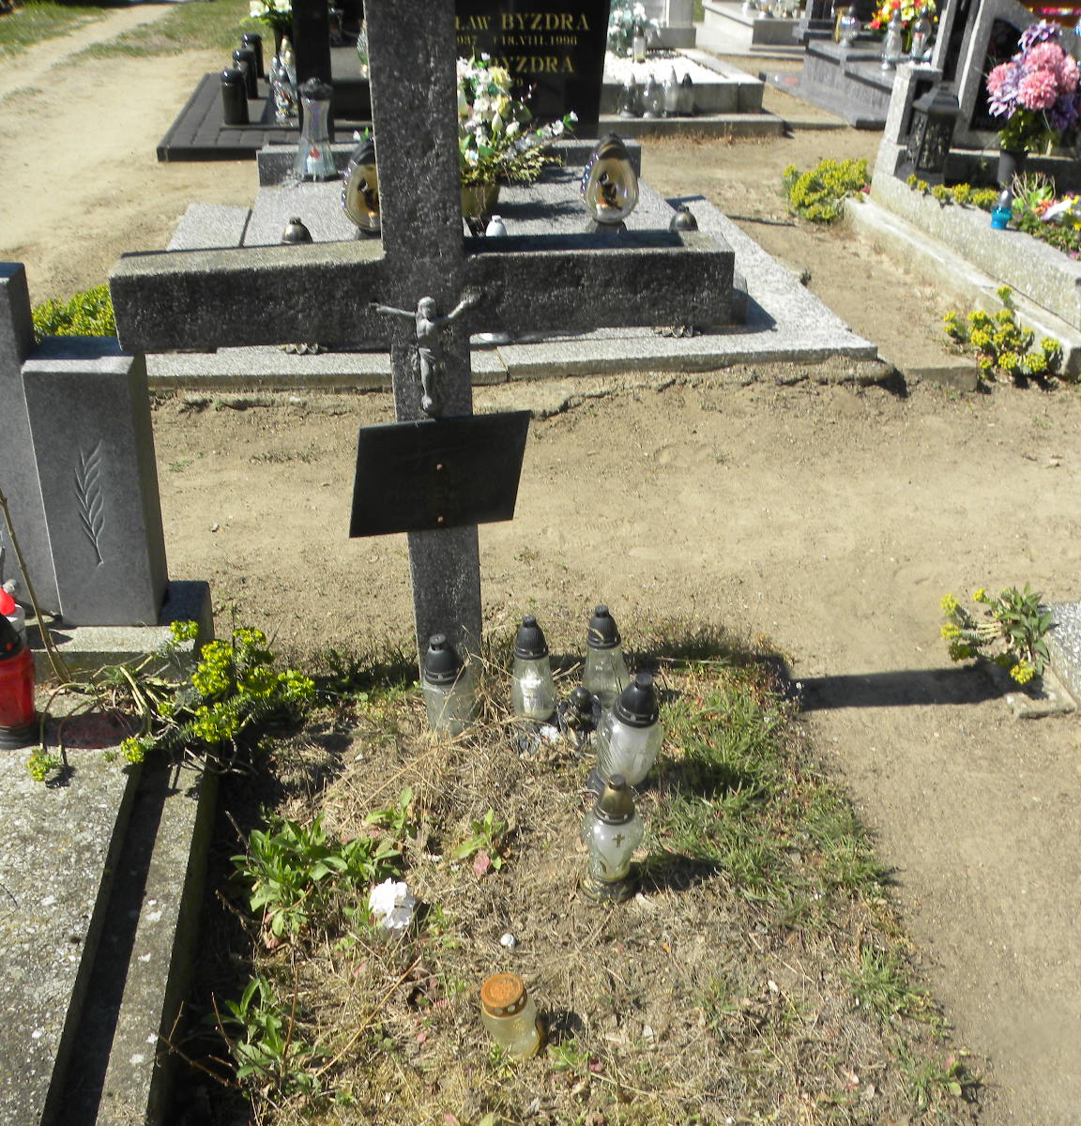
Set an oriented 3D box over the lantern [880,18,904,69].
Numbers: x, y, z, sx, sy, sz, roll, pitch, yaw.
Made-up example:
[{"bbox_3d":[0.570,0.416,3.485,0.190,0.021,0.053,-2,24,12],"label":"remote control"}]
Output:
[{"bbox_3d":[2.299,-3.431,7.416,0.120,0.310,0.120,9,33,13],"label":"lantern"}]

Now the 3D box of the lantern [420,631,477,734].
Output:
[{"bbox_3d":[-0.194,0.247,2.292,0.105,0.230,0.105,-8,32,-6],"label":"lantern"}]

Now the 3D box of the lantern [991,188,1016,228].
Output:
[{"bbox_3d":[1.924,-1.465,4.667,0.078,0.150,0.078,-2,31,-8],"label":"lantern"}]

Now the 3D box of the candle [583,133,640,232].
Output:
[{"bbox_3d":[0.298,-1.611,4.780,0.220,0.380,0.180,-3,31,-8],"label":"candle"}]

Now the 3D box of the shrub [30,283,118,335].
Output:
[{"bbox_3d":[-1.580,-0.847,3.850,0.420,0.250,0.400,-2,31,-8],"label":"shrub"}]

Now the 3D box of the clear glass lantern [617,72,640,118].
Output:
[{"bbox_3d":[0.592,-3.109,7.496,0.130,0.260,0.130,-2,31,-8],"label":"clear glass lantern"}]

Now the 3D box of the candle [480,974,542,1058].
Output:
[{"bbox_3d":[-0.047,0.683,1.688,0.075,0.135,0.075,-10,31,6],"label":"candle"}]

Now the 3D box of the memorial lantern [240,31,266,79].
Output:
[{"bbox_3d":[-2.115,-3.740,8.314,0.148,0.305,0.148,-2,31,-8],"label":"memorial lantern"}]

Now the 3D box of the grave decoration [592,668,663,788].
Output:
[{"bbox_3d":[0.173,0.323,2.145,0.125,0.266,0.125,15,32,7],"label":"grave decoration"}]

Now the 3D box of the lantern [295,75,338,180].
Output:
[{"bbox_3d":[-1.004,-1.895,4.944,0.175,0.400,0.175,-5,32,-9],"label":"lantern"}]

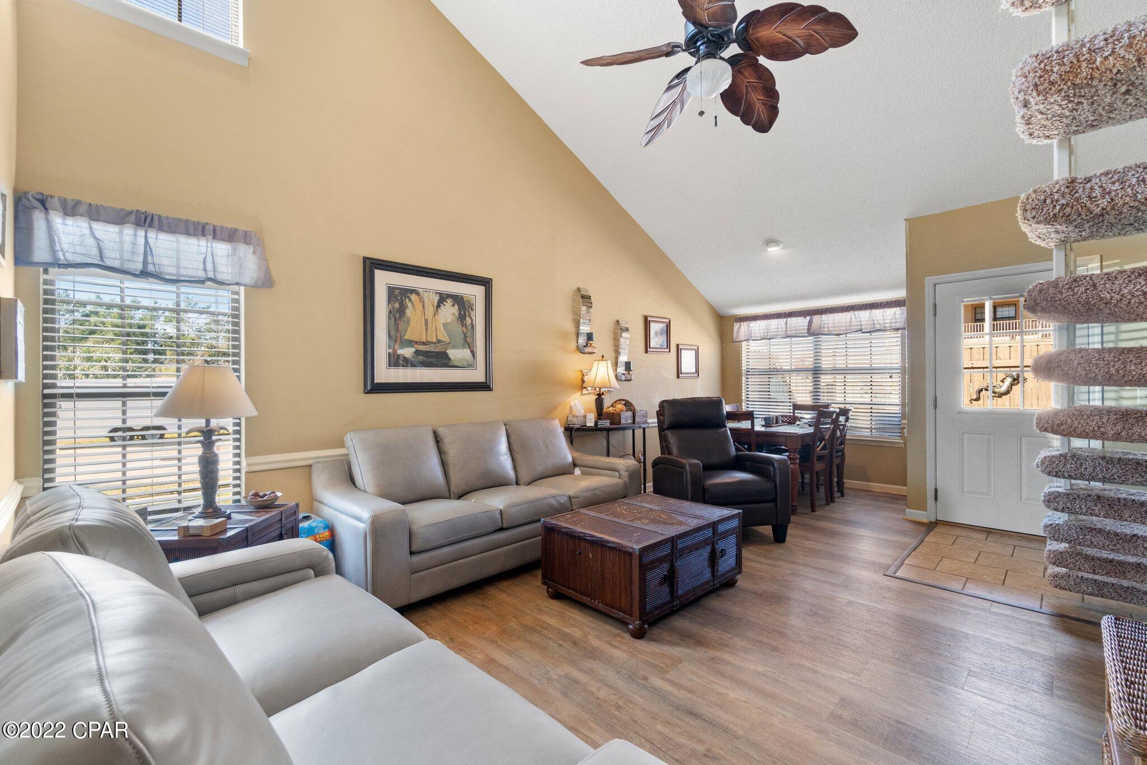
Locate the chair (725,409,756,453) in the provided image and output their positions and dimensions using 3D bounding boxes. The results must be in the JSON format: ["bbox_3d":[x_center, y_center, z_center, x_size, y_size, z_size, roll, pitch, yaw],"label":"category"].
[{"bbox_3d":[1.641,0.736,4.574,0.540,0.960,0.460,0,0,-43],"label":"chair"}]

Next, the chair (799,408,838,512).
[{"bbox_3d":[2.226,0.715,4.641,0.450,0.955,0.520,0,0,-44],"label":"chair"}]

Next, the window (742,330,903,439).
[{"bbox_3d":[2.883,-0.064,5.725,0.060,1.330,1.760,0,0,-44],"label":"window"}]

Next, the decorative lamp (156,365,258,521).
[{"bbox_3d":[-1.799,0.276,2.345,0.410,0.755,0.410,0,0,-43],"label":"decorative lamp"}]

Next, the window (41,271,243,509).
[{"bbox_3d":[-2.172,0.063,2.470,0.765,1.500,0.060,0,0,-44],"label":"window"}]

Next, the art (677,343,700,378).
[{"bbox_3d":[1.455,-0.263,6.036,0.460,0.430,0.030,0,0,-43],"label":"art"}]

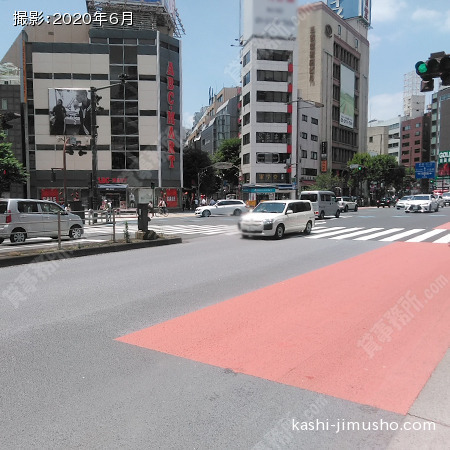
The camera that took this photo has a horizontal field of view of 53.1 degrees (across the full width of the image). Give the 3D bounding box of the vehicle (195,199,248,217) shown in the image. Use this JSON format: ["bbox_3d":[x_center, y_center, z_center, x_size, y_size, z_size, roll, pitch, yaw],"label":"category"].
[{"bbox_3d":[-0.324,-1.513,40.145,4.800,1.490,1.840,-2,4,-17],"label":"vehicle"}]

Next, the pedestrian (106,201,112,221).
[{"bbox_3d":[-8.585,-1.011,33.500,0.400,1.660,0.500,0,4,10],"label":"pedestrian"}]

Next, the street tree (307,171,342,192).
[{"bbox_3d":[10.206,-3.572,46.000,3.400,4.100,3.200,3,5,35],"label":"street tree"}]

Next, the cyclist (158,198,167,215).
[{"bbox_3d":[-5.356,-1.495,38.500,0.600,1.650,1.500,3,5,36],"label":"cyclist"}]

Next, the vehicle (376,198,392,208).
[{"bbox_3d":[20.906,-2.867,59.000,1.700,1.480,4.550,2,5,29],"label":"vehicle"}]

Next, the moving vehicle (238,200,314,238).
[{"bbox_3d":[2.305,-0.293,19.444,1.690,1.525,4.245,3,5,35],"label":"moving vehicle"}]

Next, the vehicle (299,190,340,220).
[{"bbox_3d":[6.464,-1.348,30.231,1.475,1.890,3.395,3,5,38],"label":"vehicle"}]

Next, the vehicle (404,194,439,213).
[{"bbox_3d":[16.746,-1.831,38.147,1.860,1.445,4.930,3,5,34],"label":"vehicle"}]

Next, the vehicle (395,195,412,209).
[{"bbox_3d":[20.002,-2.463,50.000,1.770,1.480,4.550,3,5,34],"label":"vehicle"}]

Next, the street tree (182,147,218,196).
[{"bbox_3d":[-3.282,-5.855,58.000,5.200,8.300,5.200,0,4,0],"label":"street tree"}]

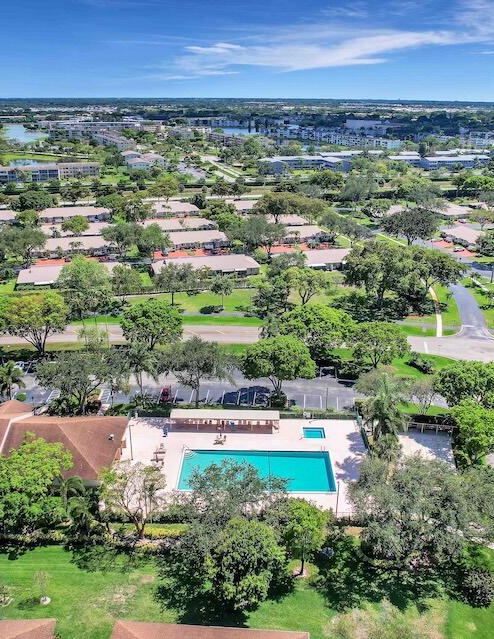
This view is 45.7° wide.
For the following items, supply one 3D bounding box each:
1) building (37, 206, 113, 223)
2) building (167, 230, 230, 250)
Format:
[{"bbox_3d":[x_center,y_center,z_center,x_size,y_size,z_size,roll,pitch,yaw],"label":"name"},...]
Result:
[{"bbox_3d":[-77.050,-47.970,263.920,31.000,4.900,16.000,-6,22,-16],"label":"building"},{"bbox_3d":[-22.070,-30.410,218.930,30.000,4.900,16.000,-6,22,-17],"label":"building"}]

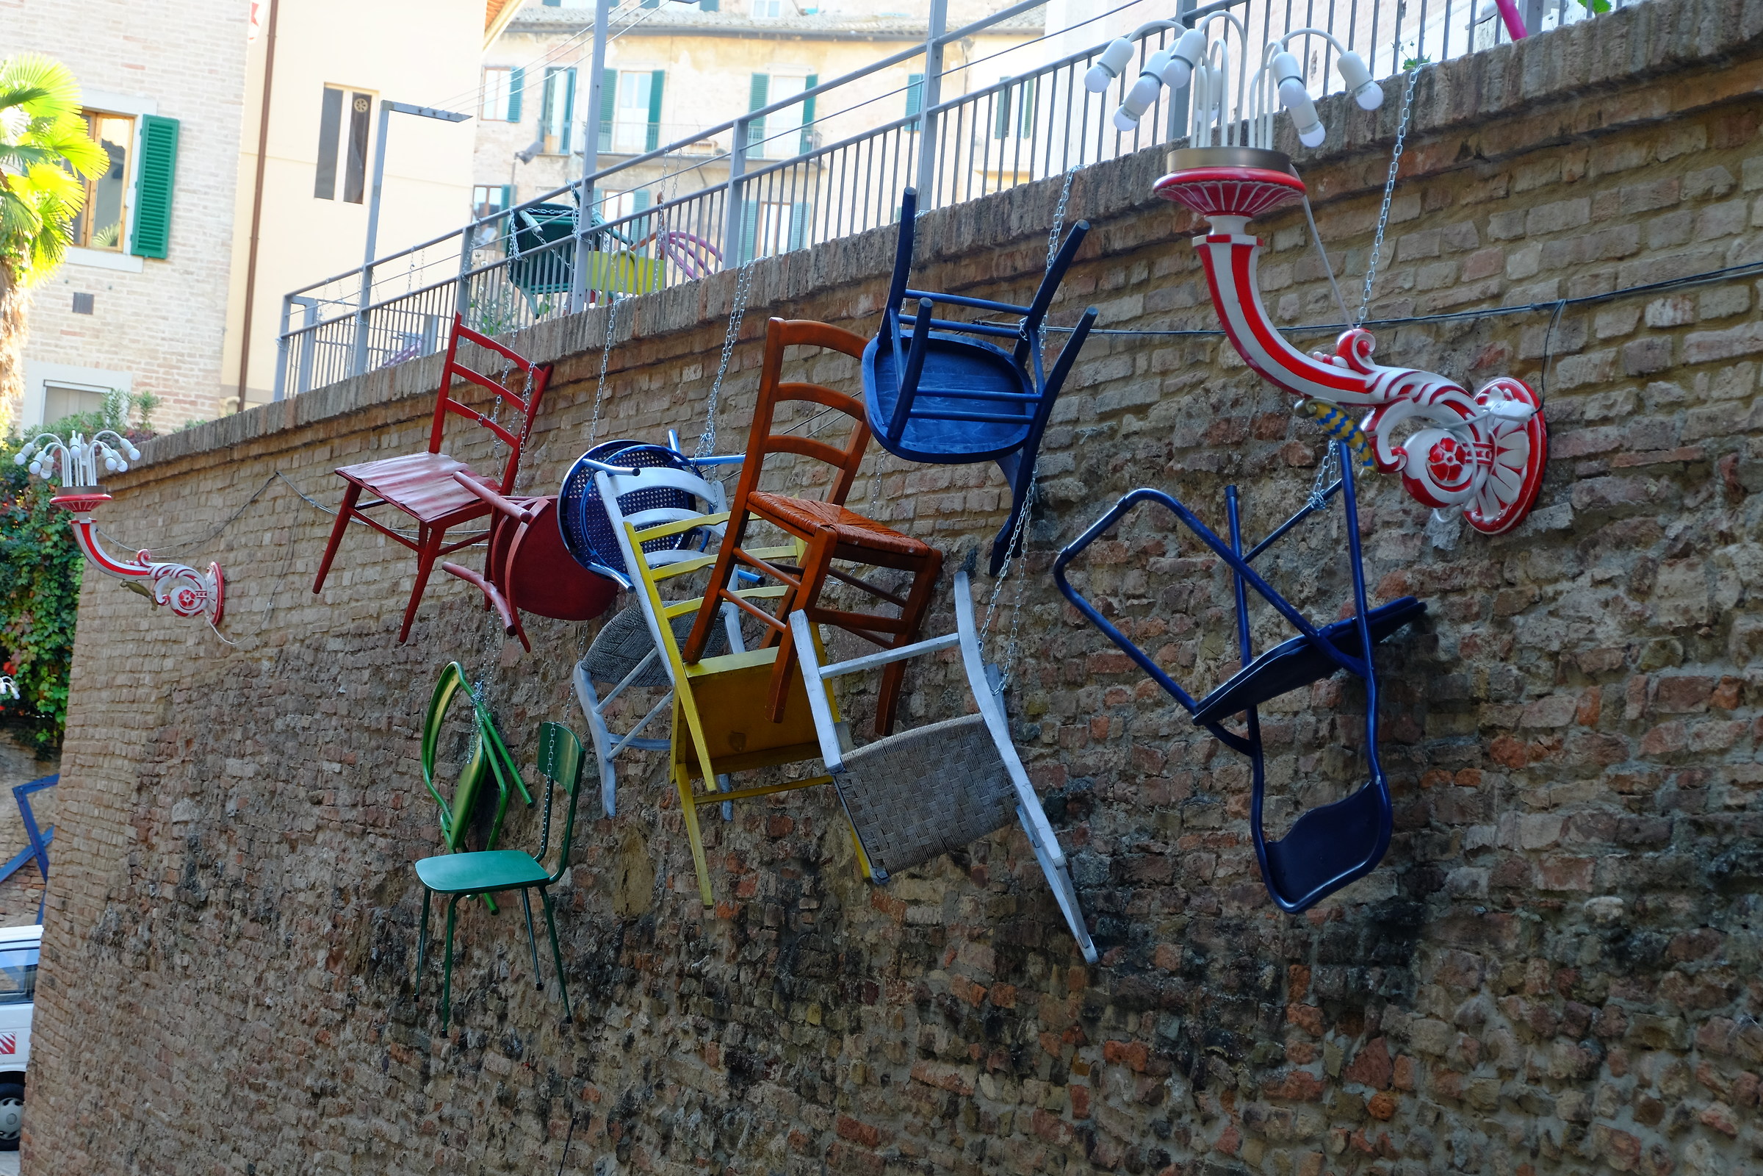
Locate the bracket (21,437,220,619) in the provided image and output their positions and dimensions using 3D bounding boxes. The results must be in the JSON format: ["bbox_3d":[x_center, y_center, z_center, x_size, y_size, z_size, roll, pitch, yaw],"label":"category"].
[{"bbox_3d":[-3.472,-0.278,16.950,0.900,0.826,0.550,6,-3,-22],"label":"bracket"}]

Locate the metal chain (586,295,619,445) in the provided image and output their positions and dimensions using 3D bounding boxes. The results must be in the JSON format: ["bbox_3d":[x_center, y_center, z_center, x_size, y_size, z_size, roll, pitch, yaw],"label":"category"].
[{"bbox_3d":[-0.876,-0.686,11.560,0.035,0.493,0.035,12,-10,-21],"label":"metal chain"}]

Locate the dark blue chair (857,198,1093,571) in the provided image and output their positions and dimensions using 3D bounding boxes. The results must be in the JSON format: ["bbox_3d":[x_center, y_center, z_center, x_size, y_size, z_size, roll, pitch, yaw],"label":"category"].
[{"bbox_3d":[0.196,-0.490,8.724,0.485,0.410,0.802,4,-44,-11],"label":"dark blue chair"}]

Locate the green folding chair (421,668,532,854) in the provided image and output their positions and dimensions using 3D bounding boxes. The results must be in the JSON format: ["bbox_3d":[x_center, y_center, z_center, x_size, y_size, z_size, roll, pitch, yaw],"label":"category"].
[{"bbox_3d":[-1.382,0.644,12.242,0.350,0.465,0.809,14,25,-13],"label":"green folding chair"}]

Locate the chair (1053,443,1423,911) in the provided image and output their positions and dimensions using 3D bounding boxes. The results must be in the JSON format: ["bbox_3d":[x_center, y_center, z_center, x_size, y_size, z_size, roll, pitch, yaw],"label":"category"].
[{"bbox_3d":[0.817,0.153,7.346,0.527,0.807,0.466,-24,-9,-32],"label":"chair"}]

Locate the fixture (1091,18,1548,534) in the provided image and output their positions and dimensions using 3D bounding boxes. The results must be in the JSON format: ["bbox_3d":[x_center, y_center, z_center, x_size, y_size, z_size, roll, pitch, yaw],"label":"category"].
[{"bbox_3d":[0.796,-0.560,6.553,0.871,0.855,0.530,6,-3,-22],"label":"fixture"}]

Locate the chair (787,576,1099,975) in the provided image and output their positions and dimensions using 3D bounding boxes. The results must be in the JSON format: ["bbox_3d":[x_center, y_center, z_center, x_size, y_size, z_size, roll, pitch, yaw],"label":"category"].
[{"bbox_3d":[0.138,0.457,8.350,0.451,0.894,0.459,-19,-42,2],"label":"chair"}]

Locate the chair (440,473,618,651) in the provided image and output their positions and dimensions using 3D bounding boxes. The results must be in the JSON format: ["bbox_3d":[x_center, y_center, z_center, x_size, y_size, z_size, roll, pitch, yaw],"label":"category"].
[{"bbox_3d":[-1.050,-0.117,11.732,0.519,0.420,0.846,4,11,-20],"label":"chair"}]

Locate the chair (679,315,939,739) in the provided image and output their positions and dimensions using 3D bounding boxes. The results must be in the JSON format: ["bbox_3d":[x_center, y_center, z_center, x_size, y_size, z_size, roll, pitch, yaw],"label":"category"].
[{"bbox_3d":[-0.130,-0.157,9.363,0.446,0.911,0.477,9,12,-47],"label":"chair"}]

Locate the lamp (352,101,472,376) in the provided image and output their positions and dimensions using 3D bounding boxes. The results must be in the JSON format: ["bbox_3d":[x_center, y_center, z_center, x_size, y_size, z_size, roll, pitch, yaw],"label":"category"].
[{"bbox_3d":[-2.017,-1.412,15.738,0.440,1.300,0.100,6,-3,-22],"label":"lamp"}]

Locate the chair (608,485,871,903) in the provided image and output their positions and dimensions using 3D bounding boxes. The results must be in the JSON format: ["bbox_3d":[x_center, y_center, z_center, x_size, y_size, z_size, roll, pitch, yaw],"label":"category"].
[{"bbox_3d":[-0.329,0.284,9.393,0.463,0.907,0.516,-9,-44,-9],"label":"chair"}]

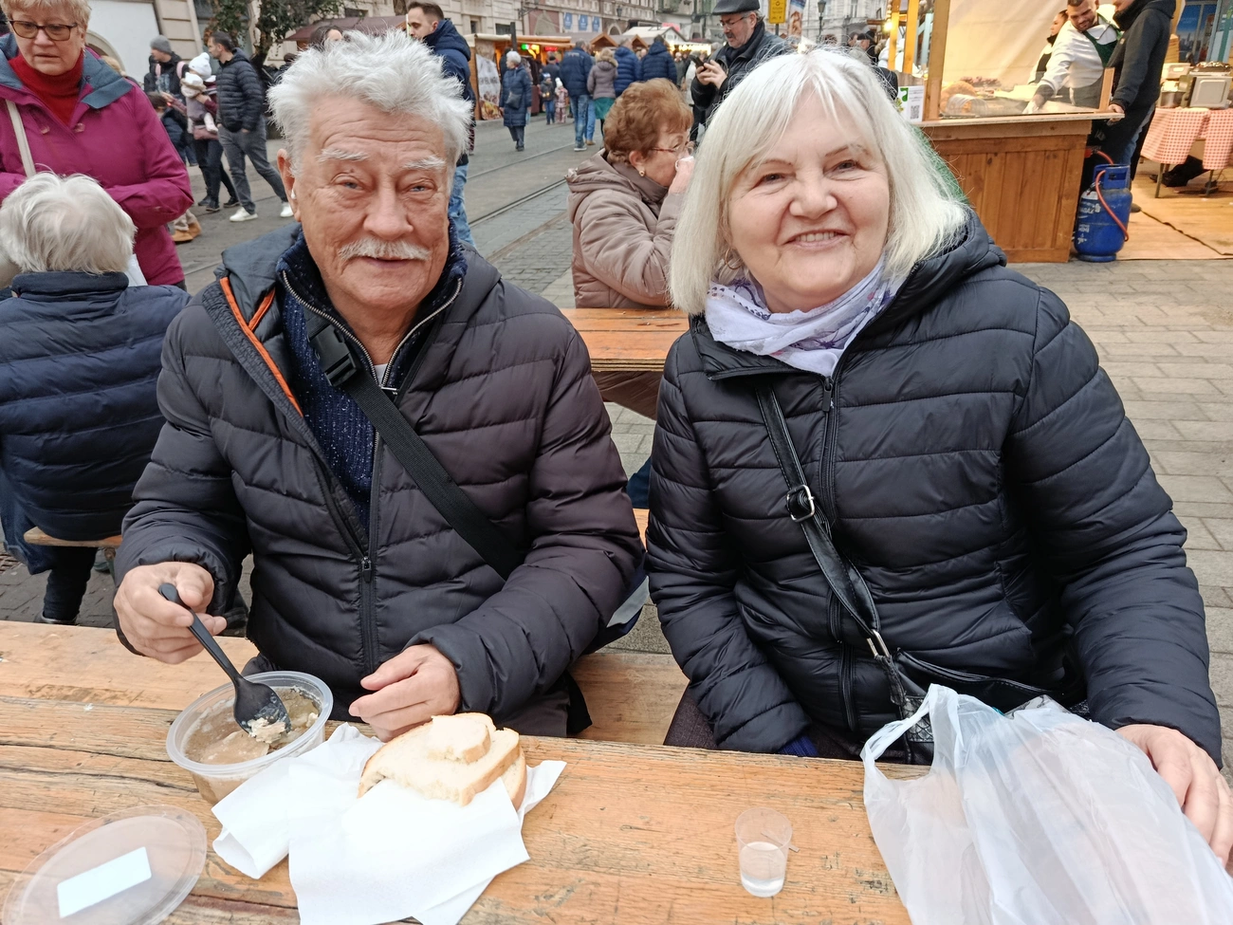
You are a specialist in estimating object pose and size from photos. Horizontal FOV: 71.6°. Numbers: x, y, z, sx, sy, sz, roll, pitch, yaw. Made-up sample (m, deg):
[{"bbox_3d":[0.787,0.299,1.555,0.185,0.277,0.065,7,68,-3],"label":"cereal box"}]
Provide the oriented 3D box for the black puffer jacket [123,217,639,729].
[{"bbox_3d":[-0.256,0.070,0.978,0.570,0.640,0.480,-5,24,-8],"label":"black puffer jacket"}]

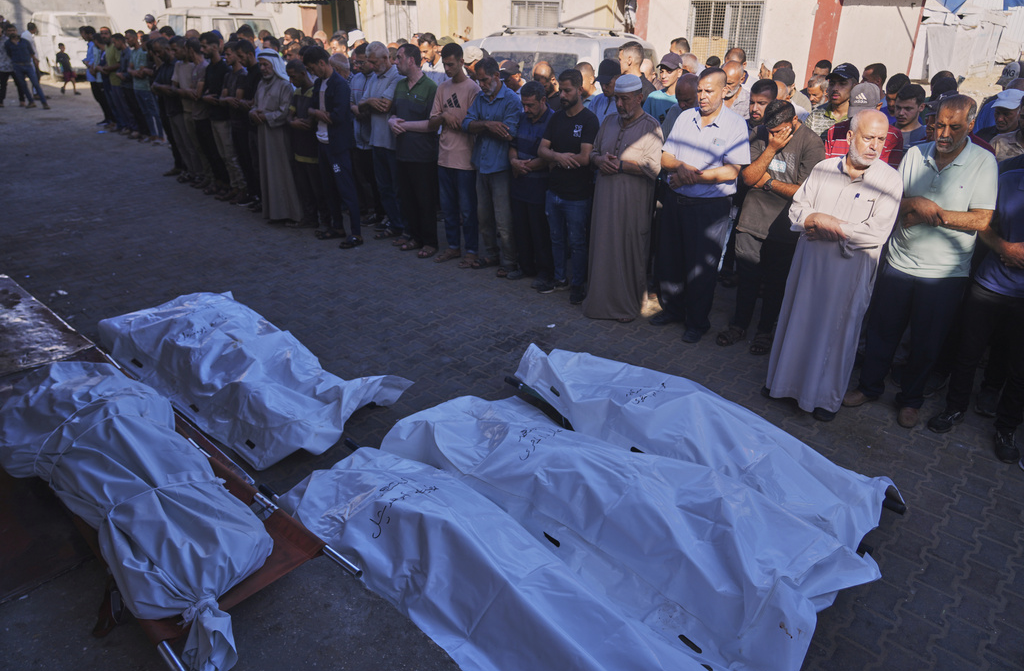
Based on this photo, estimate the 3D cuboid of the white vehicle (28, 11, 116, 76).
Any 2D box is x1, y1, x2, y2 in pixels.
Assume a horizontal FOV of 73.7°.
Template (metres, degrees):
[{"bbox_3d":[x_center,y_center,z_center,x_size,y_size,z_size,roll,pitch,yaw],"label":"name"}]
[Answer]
[{"bbox_3d":[-14.100,-9.527,22.252,1.750,1.950,4.600,-19,32,-32],"label":"white vehicle"}]

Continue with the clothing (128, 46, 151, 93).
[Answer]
[{"bbox_3d":[-6.104,-4.376,11.232,0.330,0.720,0.470,-23,34,-38],"label":"clothing"}]

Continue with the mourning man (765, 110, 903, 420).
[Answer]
[{"bbox_3d":[1.739,-0.395,3.735,0.580,1.651,0.450,18,32,33],"label":"mourning man"}]

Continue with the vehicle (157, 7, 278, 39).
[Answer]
[{"bbox_3d":[-7.300,-6.871,16.671,1.780,2.000,4.800,-19,32,-34],"label":"vehicle"}]

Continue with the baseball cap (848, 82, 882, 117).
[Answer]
[{"bbox_3d":[2.084,-1.393,4.030,0.175,0.145,0.245,24,60,40],"label":"baseball cap"}]

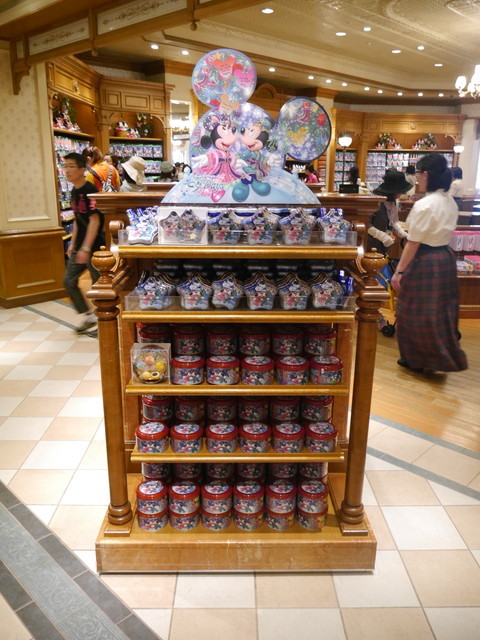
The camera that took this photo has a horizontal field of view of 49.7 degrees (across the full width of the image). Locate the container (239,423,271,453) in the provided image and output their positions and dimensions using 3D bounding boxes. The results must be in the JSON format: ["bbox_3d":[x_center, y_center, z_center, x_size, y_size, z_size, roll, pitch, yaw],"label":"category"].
[{"bbox_3d":[0.061,0.466,2.059,0.127,0.075,0.127,0,16,0],"label":"container"}]

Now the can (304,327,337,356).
[{"bbox_3d":[0.328,0.083,2.097,0.127,0.075,0.127,0,16,0],"label":"can"}]

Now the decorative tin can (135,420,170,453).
[{"bbox_3d":[-0.348,0.465,2.059,0.127,0.075,0.127,0,16,0],"label":"decorative tin can"}]

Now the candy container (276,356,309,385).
[{"bbox_3d":[0.199,0.197,1.946,0.124,0.073,0.124,0,15,0],"label":"candy container"}]

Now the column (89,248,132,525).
[{"bbox_3d":[-0.471,0.271,1.932,0.101,1.083,0.101,0,15,0],"label":"column"}]

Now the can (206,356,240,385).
[{"bbox_3d":[-0.063,0.190,1.973,0.124,0.073,0.124,0,15,0],"label":"can"}]

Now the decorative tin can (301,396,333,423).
[{"bbox_3d":[0.320,0.355,2.131,0.124,0.073,0.124,0,15,0],"label":"decorative tin can"}]

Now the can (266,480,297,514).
[{"bbox_3d":[0.165,0.704,2.075,0.124,0.081,0.124,0,16,-1],"label":"can"}]

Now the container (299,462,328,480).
[{"bbox_3d":[0.310,0.601,2.178,0.125,0.075,0.125,0,16,-1],"label":"container"}]

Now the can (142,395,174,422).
[{"bbox_3d":[-0.340,0.352,2.155,0.124,0.081,0.124,0,16,-1],"label":"can"}]

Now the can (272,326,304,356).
[{"bbox_3d":[0.194,0.082,2.097,0.127,0.075,0.127,0,16,0],"label":"can"}]

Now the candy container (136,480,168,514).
[{"bbox_3d":[-0.345,0.704,2.054,0.124,0.073,0.124,0,15,0],"label":"candy container"}]

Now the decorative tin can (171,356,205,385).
[{"bbox_3d":[-0.199,0.190,1.973,0.124,0.073,0.124,0,15,0],"label":"decorative tin can"}]

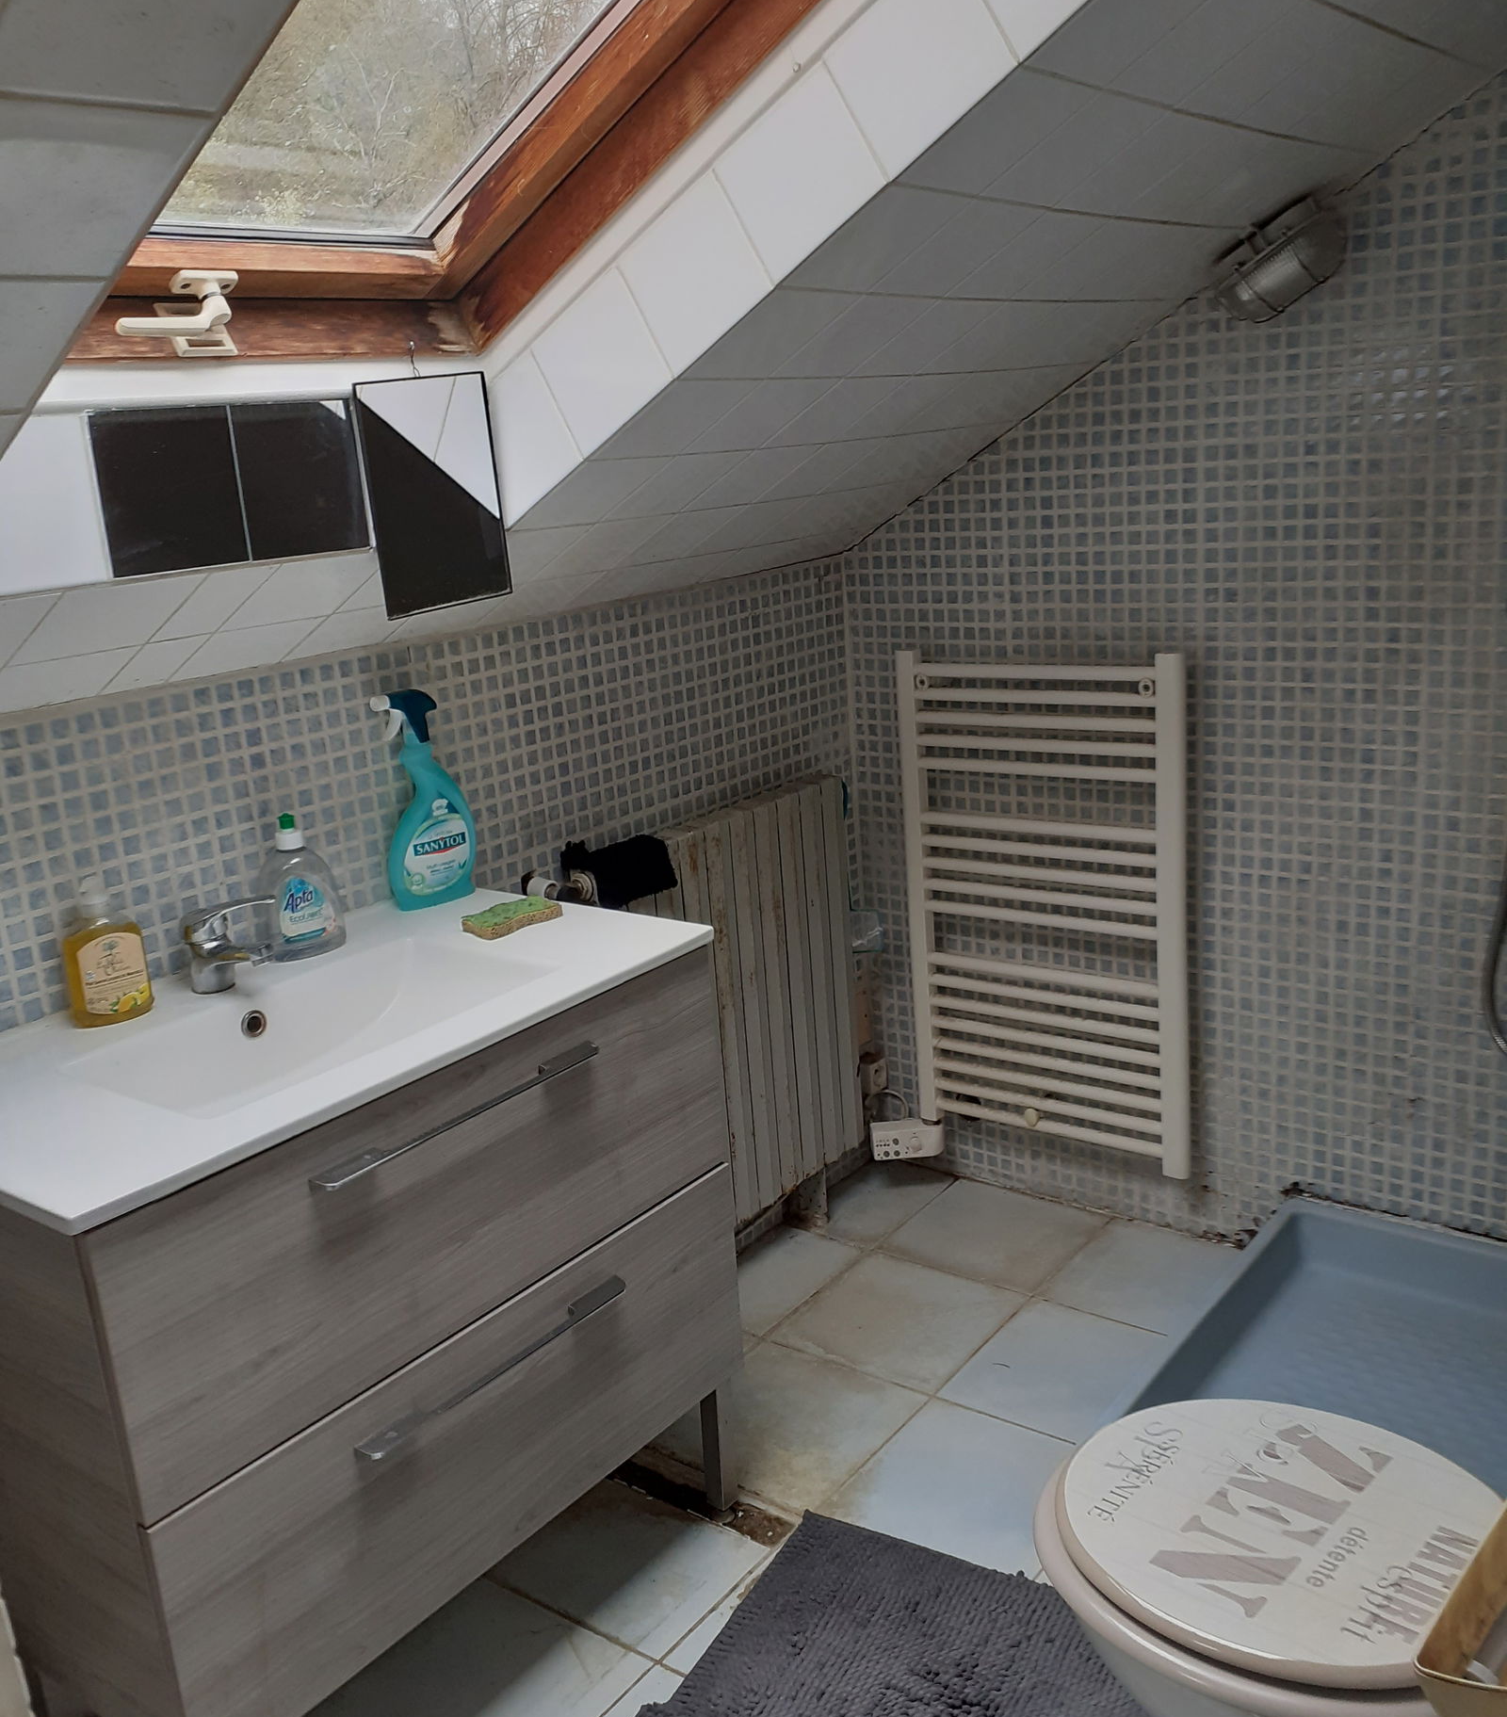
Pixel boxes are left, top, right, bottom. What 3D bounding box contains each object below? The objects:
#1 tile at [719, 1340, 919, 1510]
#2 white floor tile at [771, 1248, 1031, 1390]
[{"bbox_3d":[0.043,0.800,2.223,0.305,0.010,0.297,7,19,37],"label":"tile"},{"bbox_3d":[0.226,0.724,2.454,0.305,0.010,0.305,7,19,37],"label":"white floor tile"}]

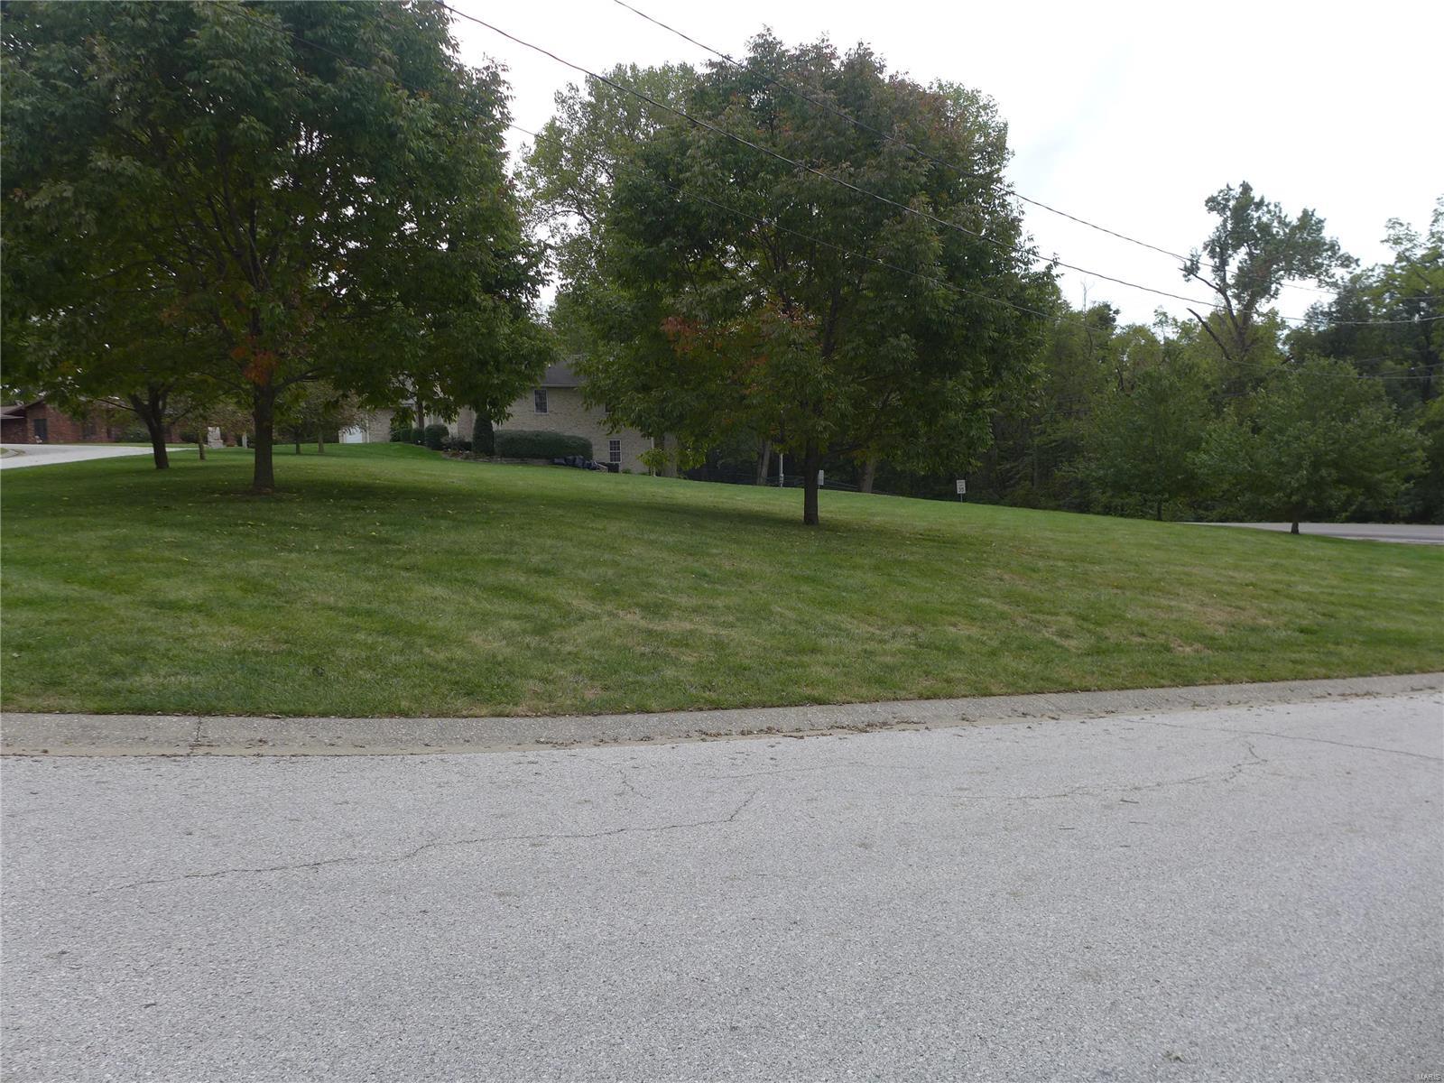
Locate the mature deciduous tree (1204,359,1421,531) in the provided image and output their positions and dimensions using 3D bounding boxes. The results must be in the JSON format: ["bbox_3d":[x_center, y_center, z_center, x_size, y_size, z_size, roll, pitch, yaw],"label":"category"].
[{"bbox_3d":[18.251,-2.952,31.000,6.850,5.380,6.500,0,3,0],"label":"mature deciduous tree"}]

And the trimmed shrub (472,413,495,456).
[{"bbox_3d":[-12.838,-5.811,54.000,1.280,2.430,1.280,0,3,0],"label":"trimmed shrub"}]

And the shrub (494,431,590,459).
[{"bbox_3d":[-9.792,-5.299,55.000,5.390,1.610,1.800,0,3,0],"label":"shrub"}]

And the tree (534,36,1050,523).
[{"bbox_3d":[1.402,-4.956,19.000,9.720,9.250,9.230,0,3,0],"label":"tree"}]

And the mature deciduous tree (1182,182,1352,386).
[{"bbox_3d":[31.598,-10.979,58.000,9.800,19.670,9.310,0,3,0],"label":"mature deciduous tree"}]

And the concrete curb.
[{"bbox_3d":[0.591,1.181,6.958,11.140,0.160,0.940,0,3,-8],"label":"concrete curb"}]

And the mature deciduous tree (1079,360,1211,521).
[{"bbox_3d":[15.634,-3.731,37.000,4.880,5.920,4.880,0,3,0],"label":"mature deciduous tree"}]

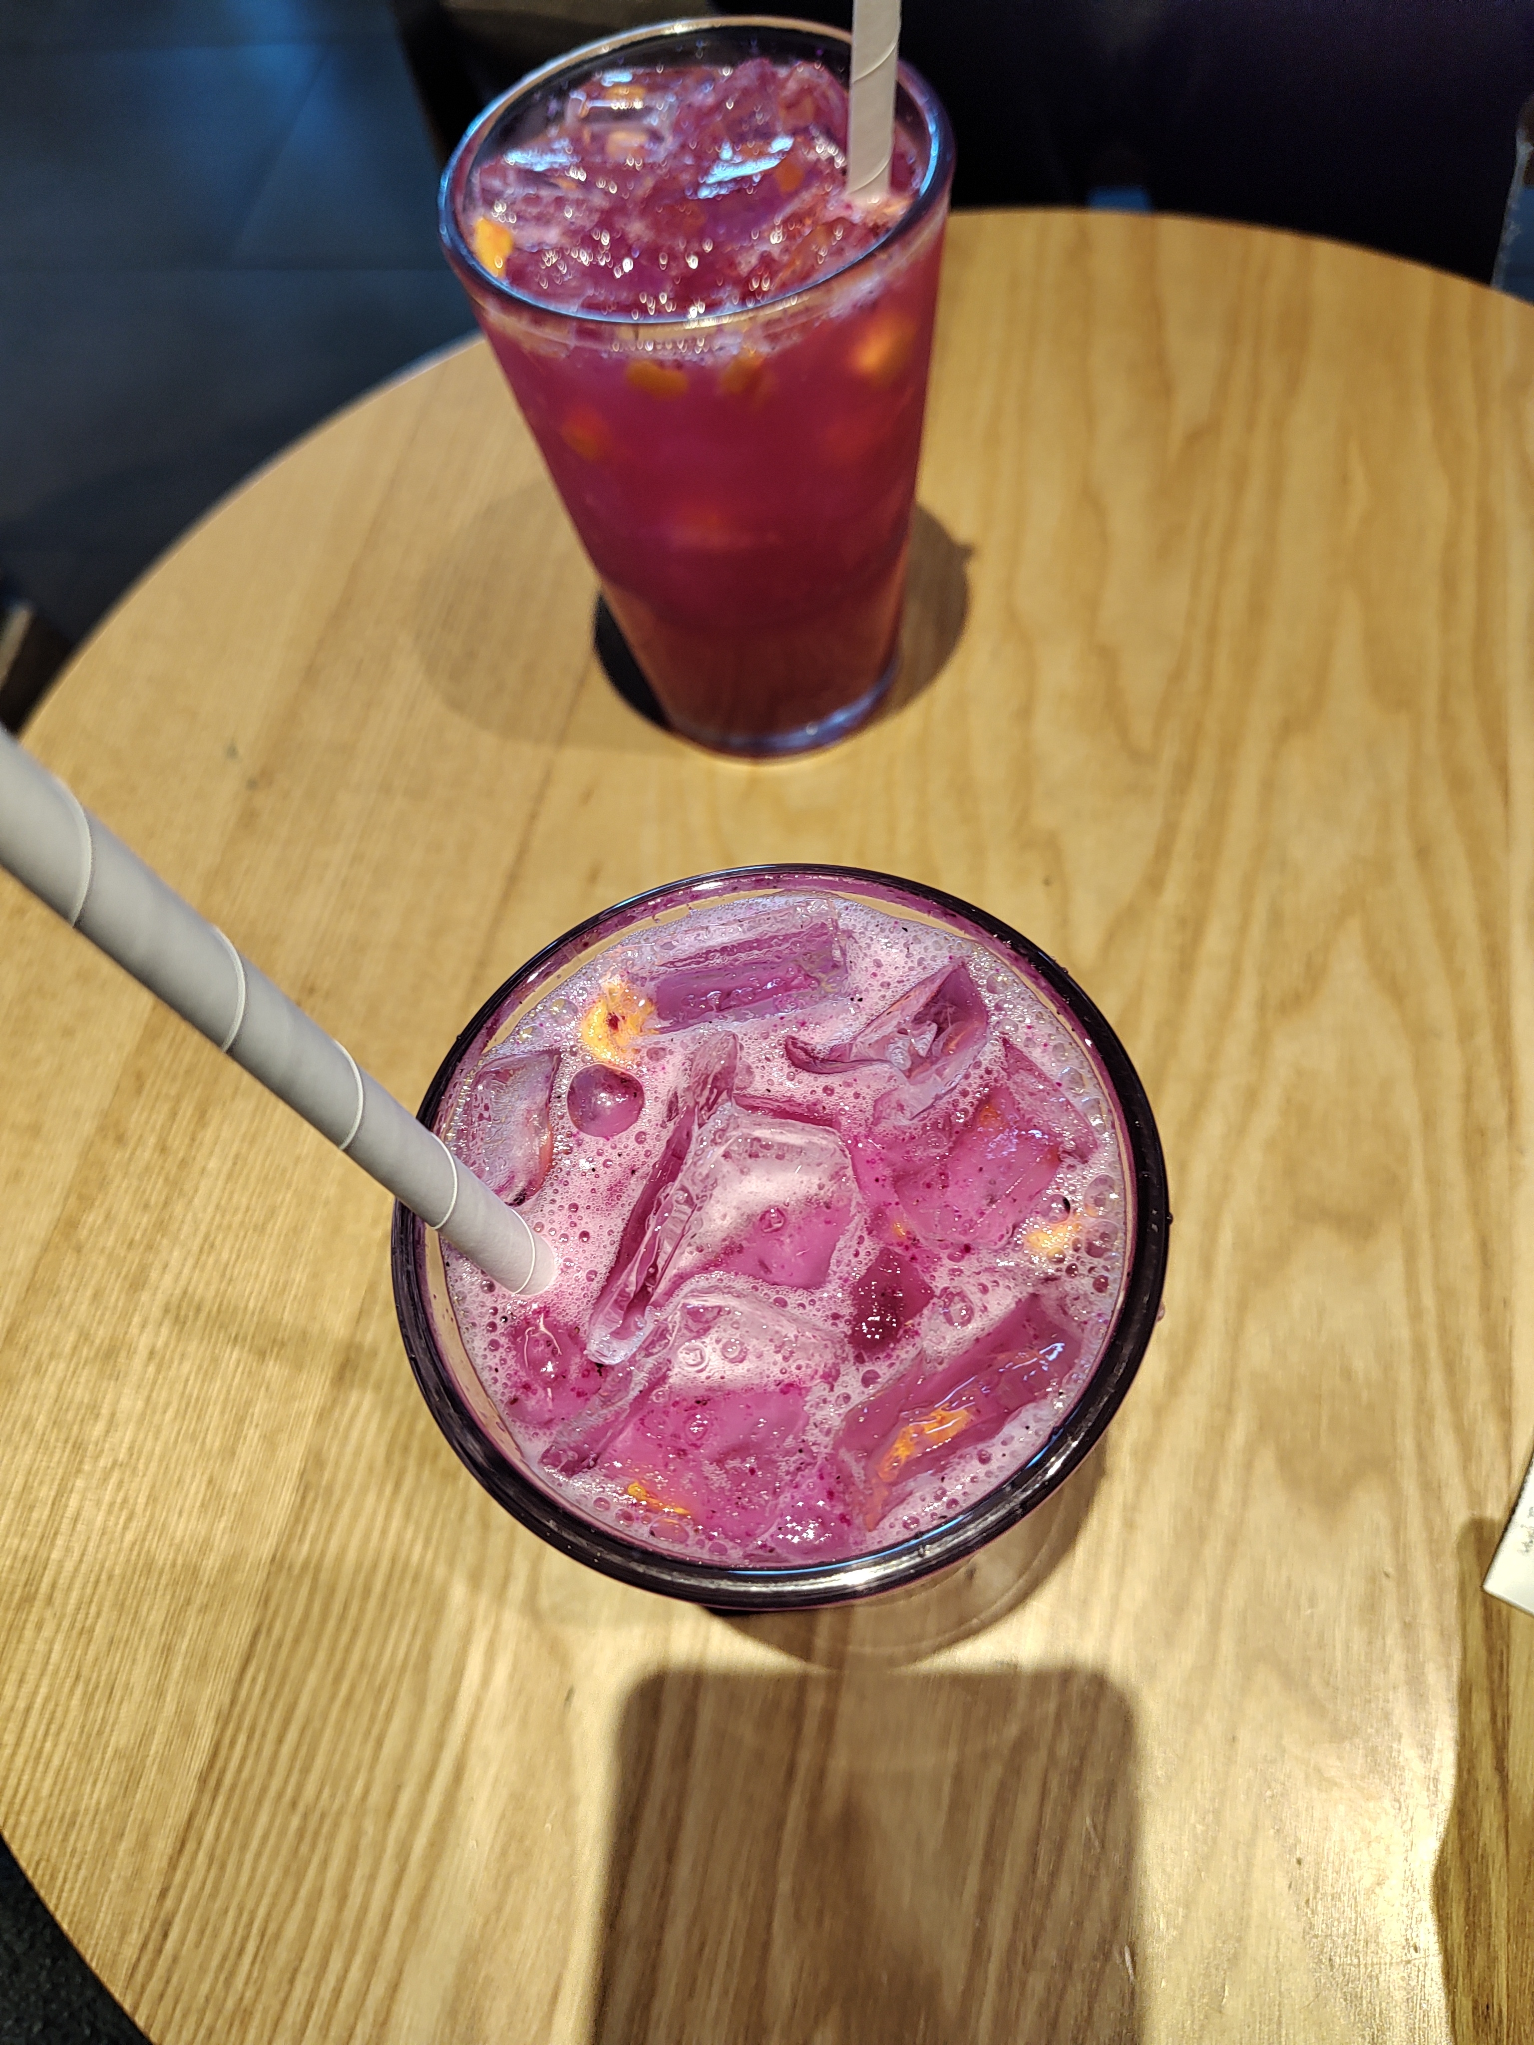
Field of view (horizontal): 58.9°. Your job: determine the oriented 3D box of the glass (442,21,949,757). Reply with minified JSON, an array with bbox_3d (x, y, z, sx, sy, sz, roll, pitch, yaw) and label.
[{"bbox_3d":[-0.006,-0.121,0.294,0.091,0.128,0.091,0,63,7],"label":"glass"}]

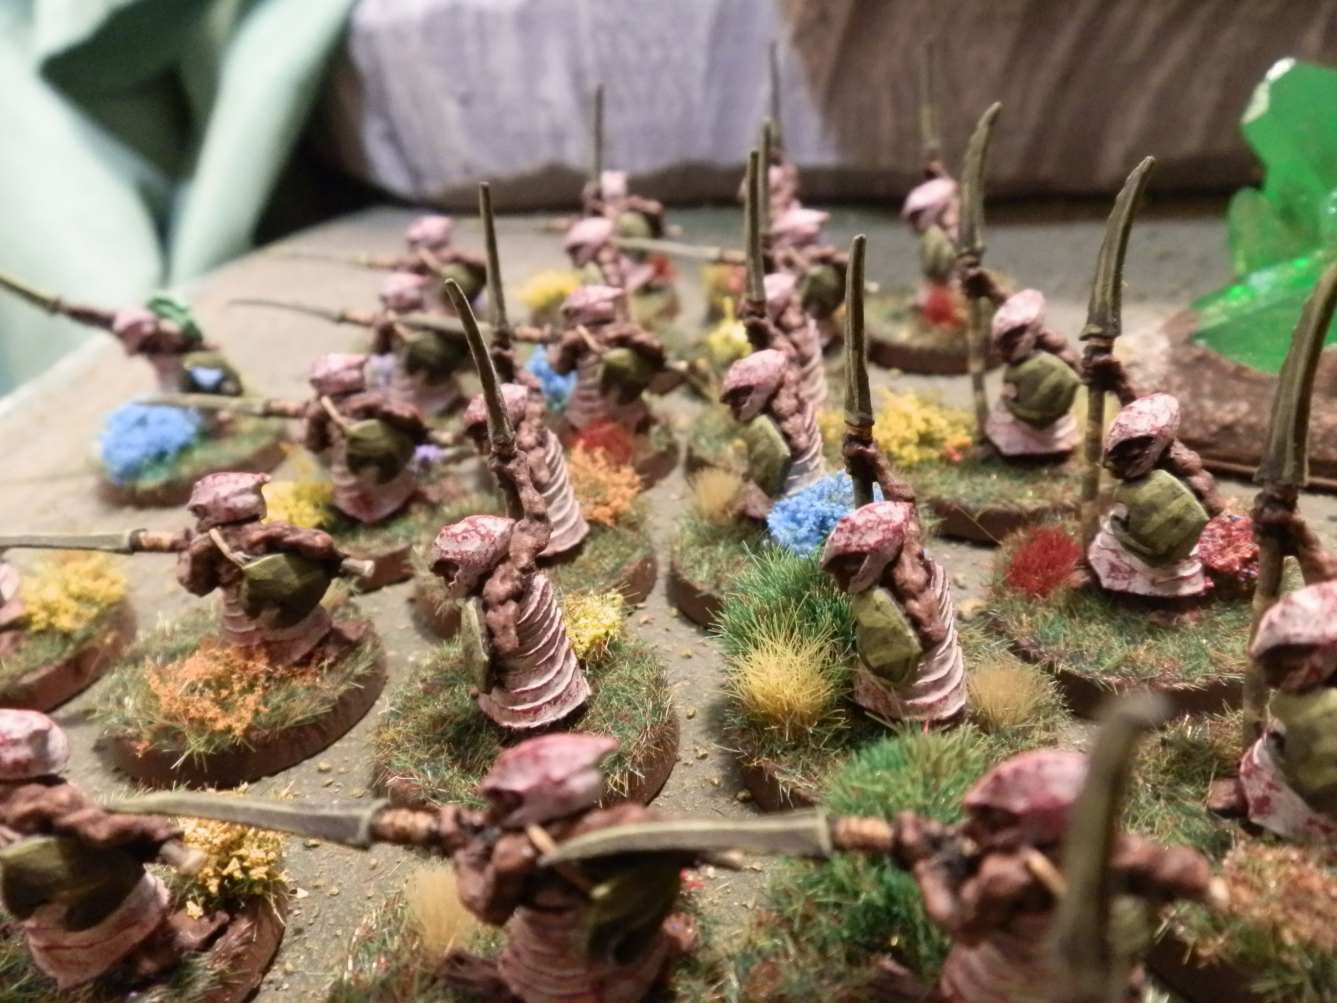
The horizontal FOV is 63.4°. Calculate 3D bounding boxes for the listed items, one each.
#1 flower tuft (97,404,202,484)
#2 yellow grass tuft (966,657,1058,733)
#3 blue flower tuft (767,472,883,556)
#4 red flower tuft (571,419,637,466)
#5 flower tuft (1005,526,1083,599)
[{"bbox_3d":[-0.061,-0.007,0.127,0.012,0.007,0.011,-7,31,0],"label":"flower tuft"},{"bbox_3d":[0.025,0.014,0.079,0.007,0.005,0.007,-7,31,0],"label":"yellow grass tuft"},{"bbox_3d":[0.016,0.000,0.112,0.012,0.006,0.011,0,30,8],"label":"blue flower tuft"},{"bbox_3d":[-0.008,-0.008,0.130,0.008,0.005,0.008,-7,30,-3],"label":"red flower tuft"},{"bbox_3d":[0.032,0.005,0.092,0.007,0.005,0.006,-7,31,0],"label":"flower tuft"}]

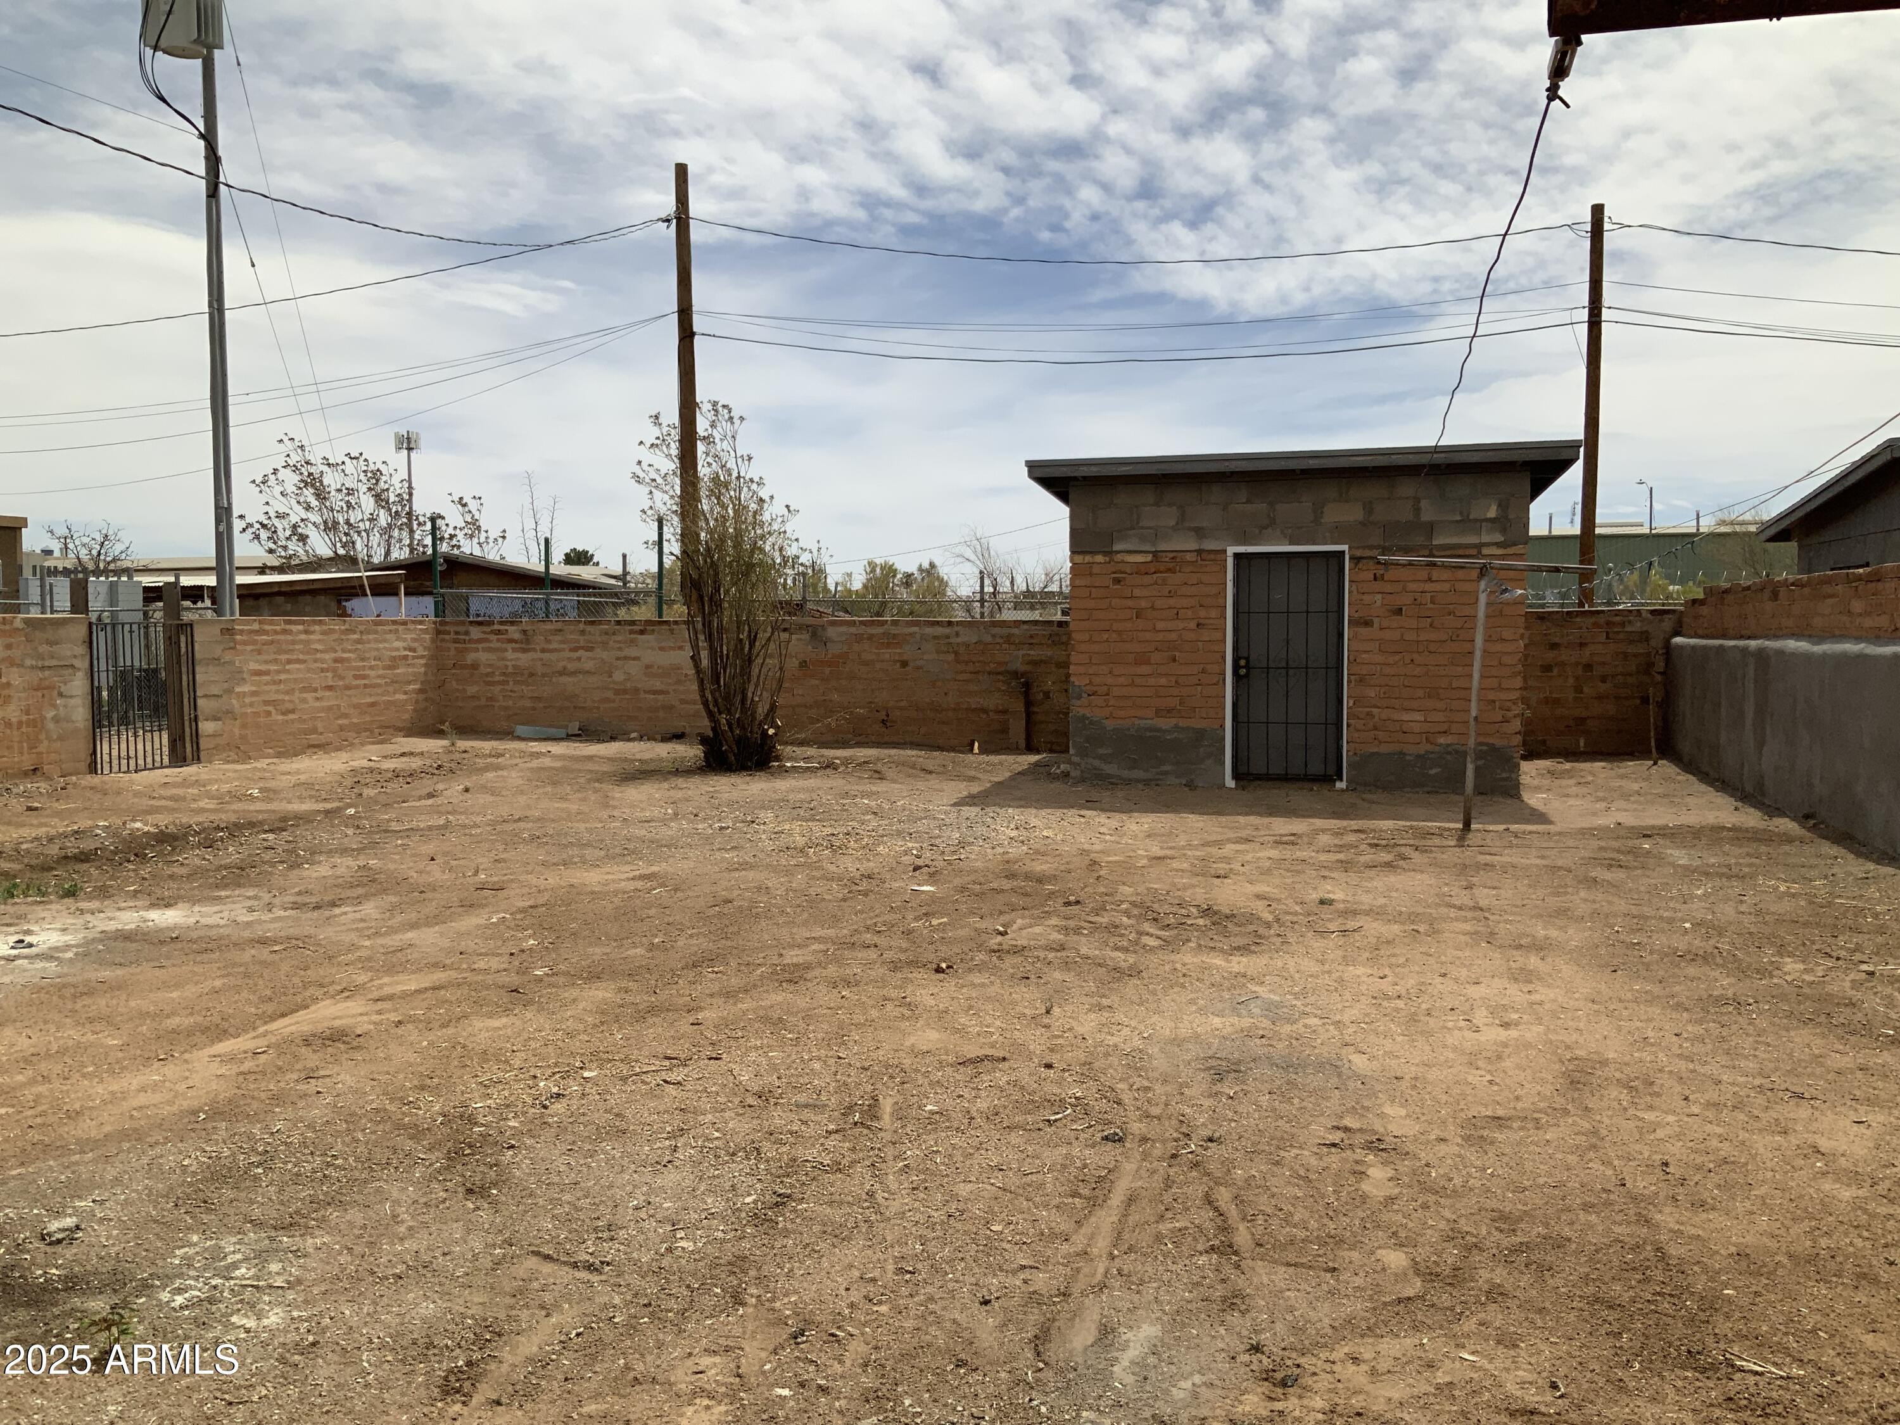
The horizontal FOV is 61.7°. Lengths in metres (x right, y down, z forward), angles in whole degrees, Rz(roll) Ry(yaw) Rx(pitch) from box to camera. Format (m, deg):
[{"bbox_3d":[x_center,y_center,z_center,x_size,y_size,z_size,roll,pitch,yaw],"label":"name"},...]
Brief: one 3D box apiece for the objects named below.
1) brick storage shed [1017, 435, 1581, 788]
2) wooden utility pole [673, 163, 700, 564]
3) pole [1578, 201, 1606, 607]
[{"bbox_3d":[3.387,-0.866,15.398,4.620,2.940,3.600,1,4,15],"label":"brick storage shed"},{"bbox_3d":[-3.536,-3.533,21.440,0.270,7.560,0.270,0,4,15],"label":"wooden utility pole"},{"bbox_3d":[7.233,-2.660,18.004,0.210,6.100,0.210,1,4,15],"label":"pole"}]

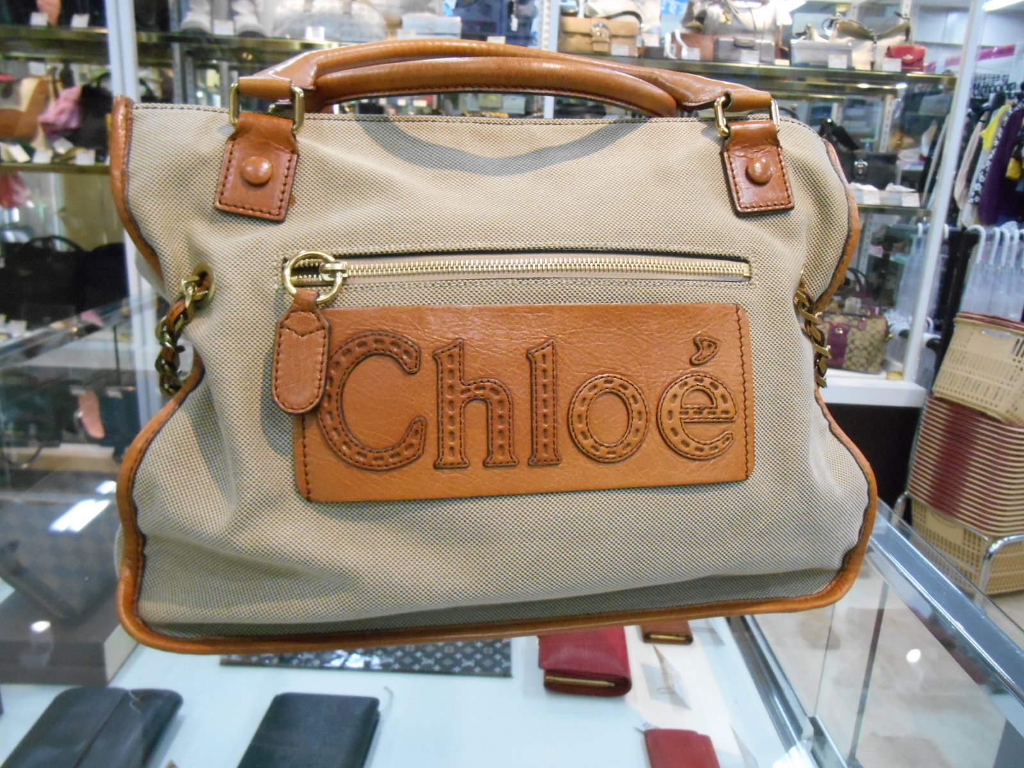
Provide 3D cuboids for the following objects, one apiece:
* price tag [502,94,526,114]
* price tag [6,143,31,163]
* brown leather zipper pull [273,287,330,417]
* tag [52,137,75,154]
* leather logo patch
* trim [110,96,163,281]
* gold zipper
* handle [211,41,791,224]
[{"bbox_3d":[0.006,-0.866,2.377,0.074,0.061,0.008,2,15,0],"label":"price tag"},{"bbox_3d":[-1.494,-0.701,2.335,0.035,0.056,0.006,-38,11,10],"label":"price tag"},{"bbox_3d":[-0.101,-0.016,0.371,0.025,0.060,0.008,5,3,2],"label":"brown leather zipper pull"},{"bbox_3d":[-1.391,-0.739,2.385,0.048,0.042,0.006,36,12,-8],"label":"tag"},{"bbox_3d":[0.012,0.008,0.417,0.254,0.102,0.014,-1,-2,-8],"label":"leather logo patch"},{"bbox_3d":[-0.200,-0.103,0.408,0.025,0.097,0.022,-3,-2,0],"label":"trim"},{"bbox_3d":[0.008,-0.059,0.423,0.260,0.030,0.016,-1,-2,-8],"label":"gold zipper"},{"bbox_3d":[-0.003,-0.145,0.440,0.312,0.106,0.072,-1,7,-8],"label":"handle"}]

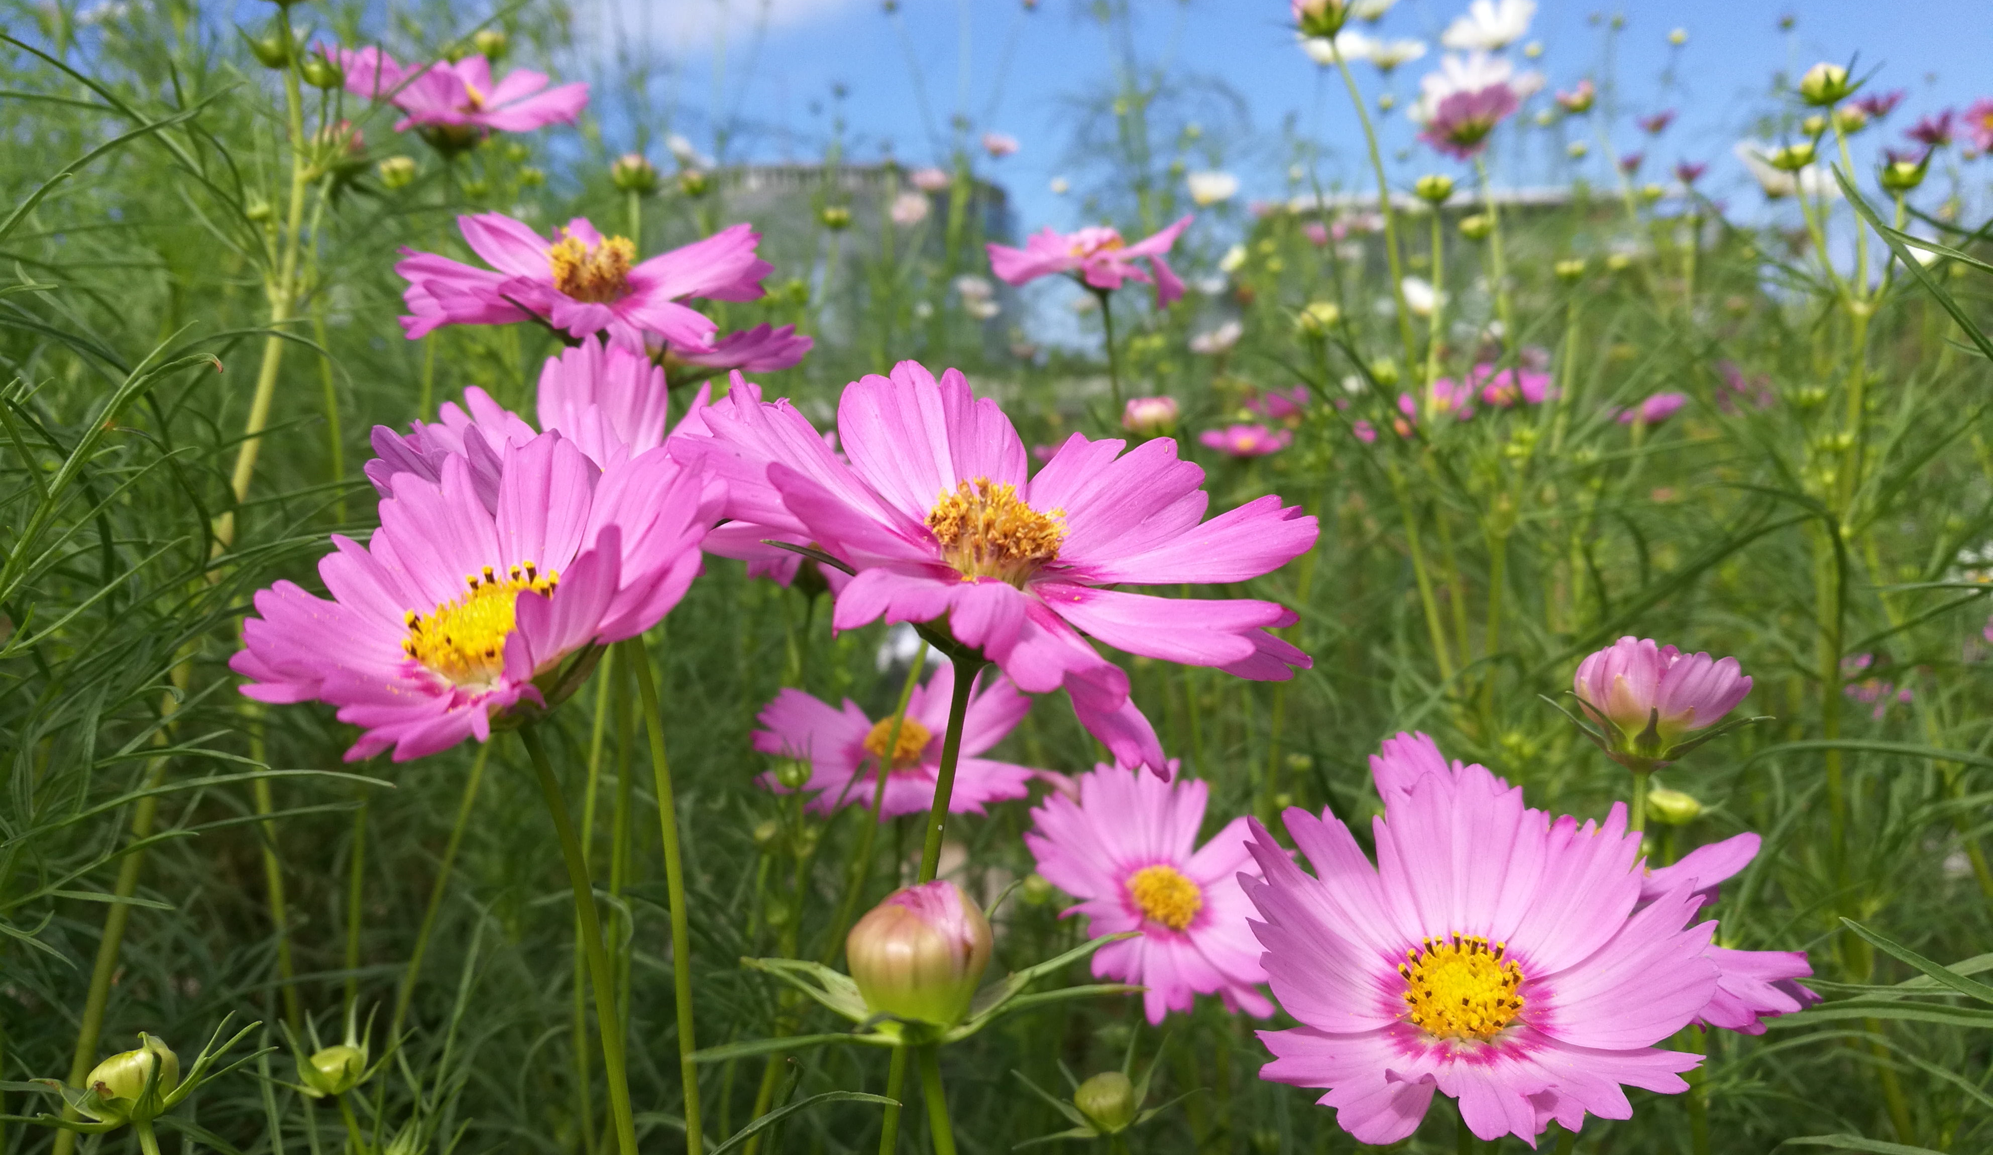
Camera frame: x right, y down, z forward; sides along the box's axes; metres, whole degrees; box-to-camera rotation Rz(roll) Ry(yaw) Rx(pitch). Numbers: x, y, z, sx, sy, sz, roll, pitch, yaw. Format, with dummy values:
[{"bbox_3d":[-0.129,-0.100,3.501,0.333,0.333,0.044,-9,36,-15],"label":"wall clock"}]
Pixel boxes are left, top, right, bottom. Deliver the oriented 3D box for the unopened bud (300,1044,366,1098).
[{"bbox_3d":[-0.111,0.083,0.260,0.011,0.009,0.011,-5,7,0],"label":"unopened bud"}]

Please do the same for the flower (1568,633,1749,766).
[{"bbox_3d":[0.124,0.023,0.290,0.034,0.025,0.032,2,8,0],"label":"flower"}]

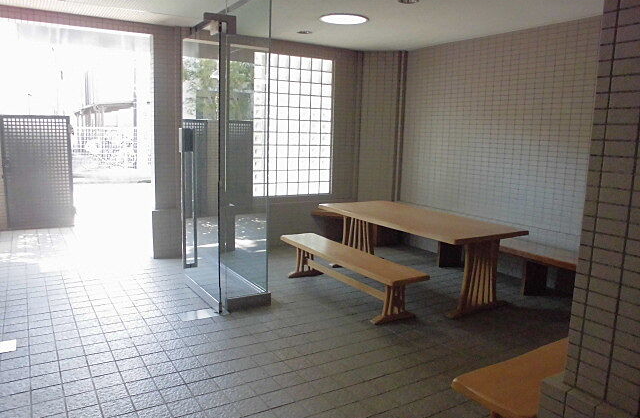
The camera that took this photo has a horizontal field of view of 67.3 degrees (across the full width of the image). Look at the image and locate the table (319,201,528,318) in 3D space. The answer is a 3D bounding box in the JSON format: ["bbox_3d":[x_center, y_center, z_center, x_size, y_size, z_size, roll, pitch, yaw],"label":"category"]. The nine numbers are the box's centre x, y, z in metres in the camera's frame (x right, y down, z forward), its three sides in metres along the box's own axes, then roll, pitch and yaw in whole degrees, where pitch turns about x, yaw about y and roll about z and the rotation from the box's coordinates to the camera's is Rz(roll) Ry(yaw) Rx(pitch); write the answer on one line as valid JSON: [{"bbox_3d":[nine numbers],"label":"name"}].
[{"bbox_3d":[0.860,0.399,4.671,0.866,0.665,1.924,-4,10,-32],"label":"table"}]

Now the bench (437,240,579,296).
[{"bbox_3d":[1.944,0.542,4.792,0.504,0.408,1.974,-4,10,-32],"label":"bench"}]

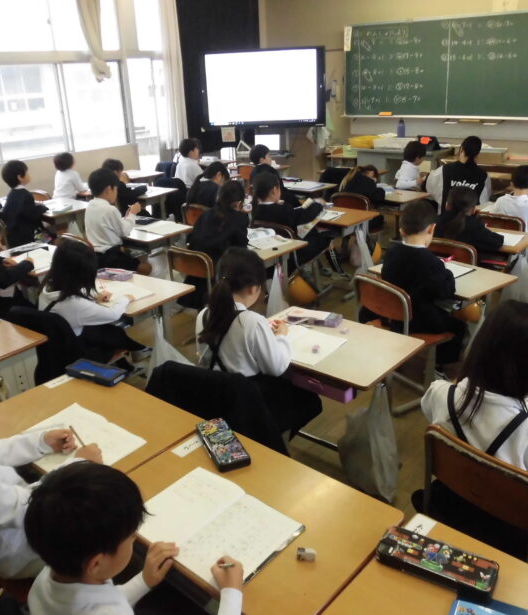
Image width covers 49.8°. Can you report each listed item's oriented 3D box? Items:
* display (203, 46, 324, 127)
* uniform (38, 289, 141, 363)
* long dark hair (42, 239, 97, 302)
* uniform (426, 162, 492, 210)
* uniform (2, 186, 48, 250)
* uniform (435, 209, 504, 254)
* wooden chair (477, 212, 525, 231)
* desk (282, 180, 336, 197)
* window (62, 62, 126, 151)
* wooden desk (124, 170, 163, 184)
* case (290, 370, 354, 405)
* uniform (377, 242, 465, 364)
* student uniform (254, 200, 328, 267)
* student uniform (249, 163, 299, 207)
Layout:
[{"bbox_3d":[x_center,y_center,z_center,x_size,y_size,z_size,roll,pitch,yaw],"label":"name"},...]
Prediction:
[{"bbox_3d":[-0.013,-2.715,7.025,1.530,0.910,0.090,5,24,17],"label":"display"},{"bbox_3d":[-0.844,0.085,2.751,0.380,0.440,0.480,16,29,38],"label":"uniform"},{"bbox_3d":[-0.849,-0.162,2.481,0.200,0.265,0.220,15,27,35],"label":"long dark hair"},{"bbox_3d":[1.604,-0.916,4.678,0.500,0.550,0.320,10,26,27],"label":"uniform"},{"bbox_3d":[-1.916,-0.716,4.570,0.370,0.470,0.430,16,28,37],"label":"uniform"},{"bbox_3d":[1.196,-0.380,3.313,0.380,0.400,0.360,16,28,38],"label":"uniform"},{"bbox_3d":[1.838,-0.429,4.303,0.420,0.560,0.370,-22,29,-38],"label":"wooden chair"},{"bbox_3d":[0.352,-0.938,5.680,0.642,0.570,0.438,17,29,39],"label":"desk"},{"bbox_3d":[-2.099,-2.491,7.046,0.060,1.030,0.950,11,25,29],"label":"window"},{"bbox_3d":[-1.494,-1.242,6.533,0.650,0.580,0.450,16,28,37],"label":"wooden desk"},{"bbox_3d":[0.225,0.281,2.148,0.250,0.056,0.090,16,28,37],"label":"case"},{"bbox_3d":[0.752,-0.020,2.874,0.440,0.660,0.360,-19,28,-37],"label":"uniform"},{"bbox_3d":[0.211,-0.540,4.067,0.400,0.460,0.580,16,28,37],"label":"student uniform"},{"bbox_3d":[0.106,-1.076,5.269,0.360,0.500,0.380,16,28,37],"label":"student uniform"}]

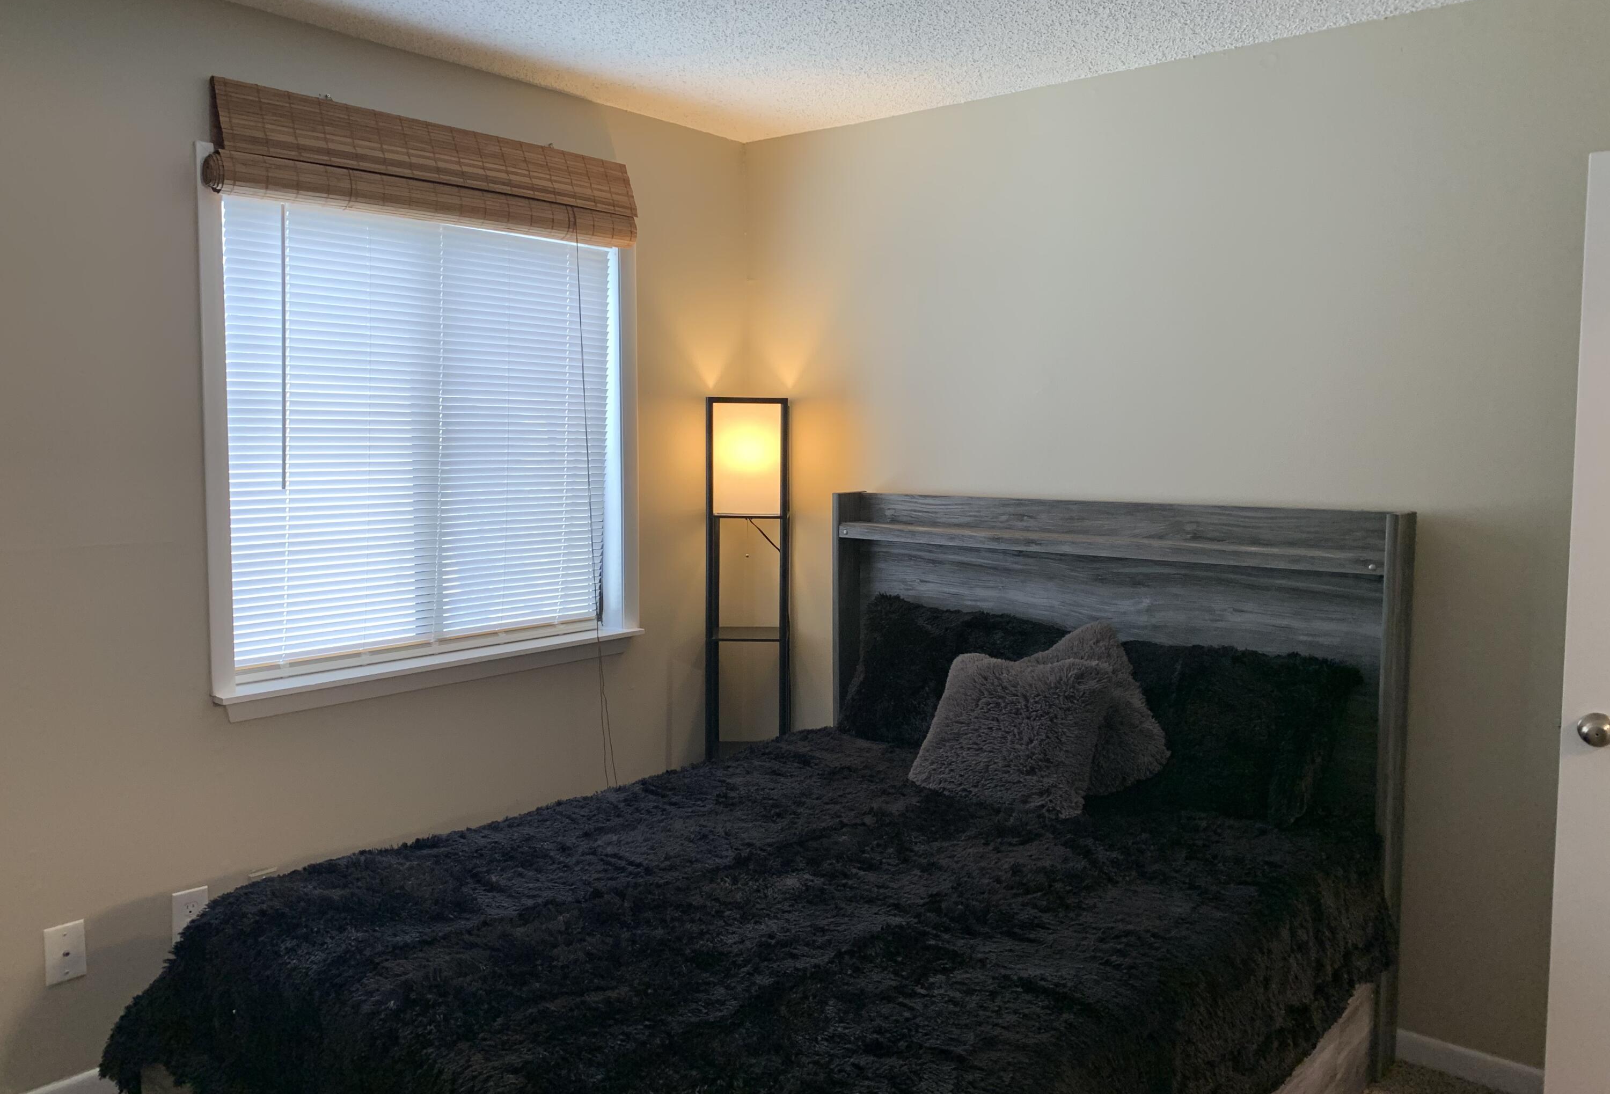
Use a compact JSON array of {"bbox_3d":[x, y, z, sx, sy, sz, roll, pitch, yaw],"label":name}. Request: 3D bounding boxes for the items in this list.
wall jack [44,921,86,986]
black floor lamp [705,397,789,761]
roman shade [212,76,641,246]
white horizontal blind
[{"bbox_3d":[-1.574,0.866,2.577,0.010,0.123,0.076,4,7,39],"label":"wall jack"},{"bbox_3d":[-0.181,0.328,3.917,0.255,1.600,0.255,0,5,0],"label":"black floor lamp"},{"bbox_3d":[-0.916,-0.961,3.141,0.090,0.245,1.248,4,7,39],"label":"roman shade"},{"bbox_3d":[-0.990,-0.294,3.265,0.040,1.171,1.188,4,7,39],"label":"white horizontal blind"}]

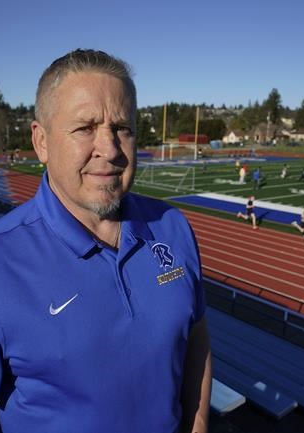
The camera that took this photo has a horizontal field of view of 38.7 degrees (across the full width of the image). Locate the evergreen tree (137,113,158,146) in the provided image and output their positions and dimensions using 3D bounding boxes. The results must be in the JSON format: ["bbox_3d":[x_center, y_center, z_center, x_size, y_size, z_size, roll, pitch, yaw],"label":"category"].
[{"bbox_3d":[-1.588,-25.069,125.007,6.348,9.621,6.348,1,11,-1],"label":"evergreen tree"}]

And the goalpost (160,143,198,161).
[{"bbox_3d":[4.387,-11.255,76.555,7.500,2.500,1.800,-8,14,-37],"label":"goalpost"}]

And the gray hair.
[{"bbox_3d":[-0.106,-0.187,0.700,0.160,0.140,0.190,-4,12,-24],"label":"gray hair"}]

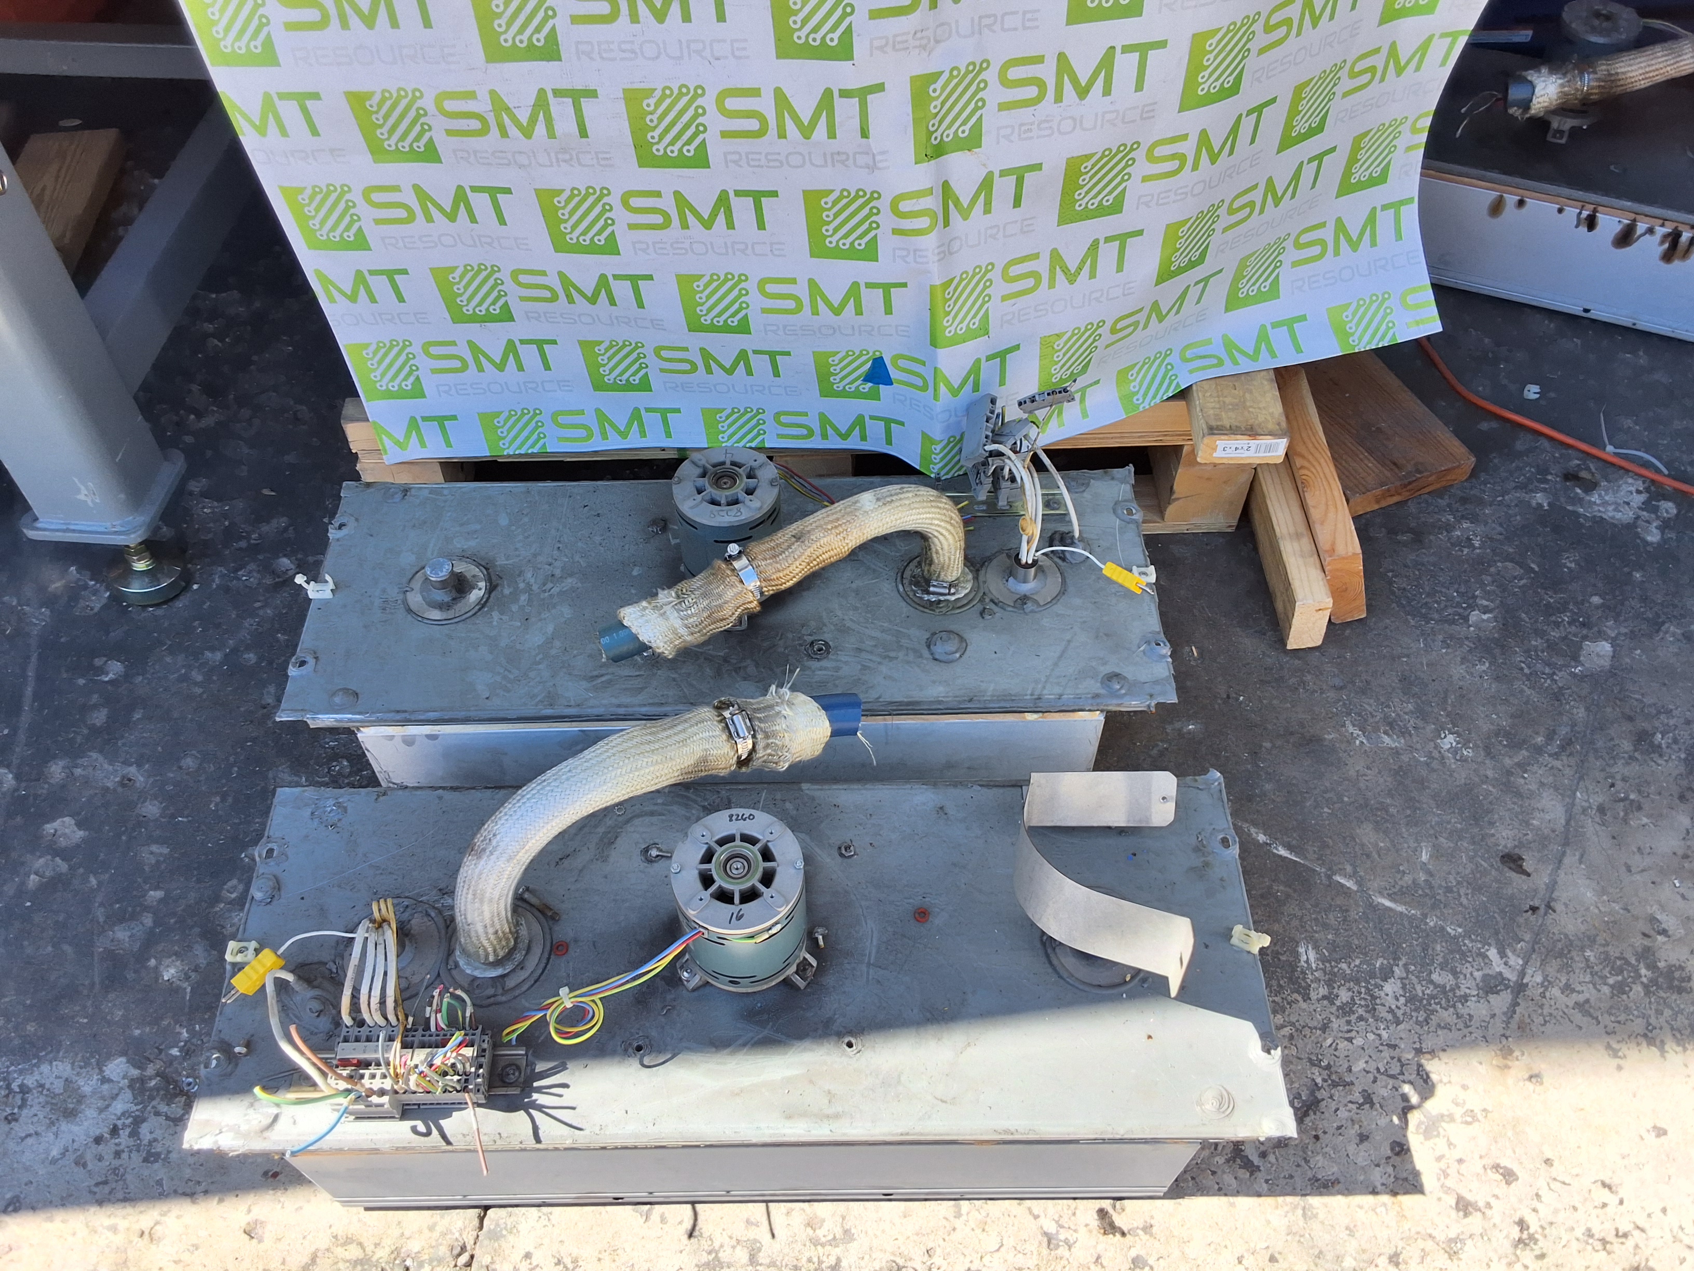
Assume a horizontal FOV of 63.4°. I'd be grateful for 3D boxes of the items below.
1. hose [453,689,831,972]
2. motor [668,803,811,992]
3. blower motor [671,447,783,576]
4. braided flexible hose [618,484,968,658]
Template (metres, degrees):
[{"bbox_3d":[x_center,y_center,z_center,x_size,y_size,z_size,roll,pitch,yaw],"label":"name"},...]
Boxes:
[{"bbox_3d":[-0.170,0.156,1.100,0.341,0.247,0.061,-17,55,-12],"label":"hose"},{"bbox_3d":[-0.086,0.218,1.130,0.115,0.123,0.115,-1,53,0],"label":"motor"},{"bbox_3d":[-0.116,-0.105,1.373,0.115,0.123,0.115,-1,53,0],"label":"blower motor"},{"bbox_3d":[-0.058,-0.061,1.308,0.371,0.172,0.059,-12,54,-8],"label":"braided flexible hose"}]

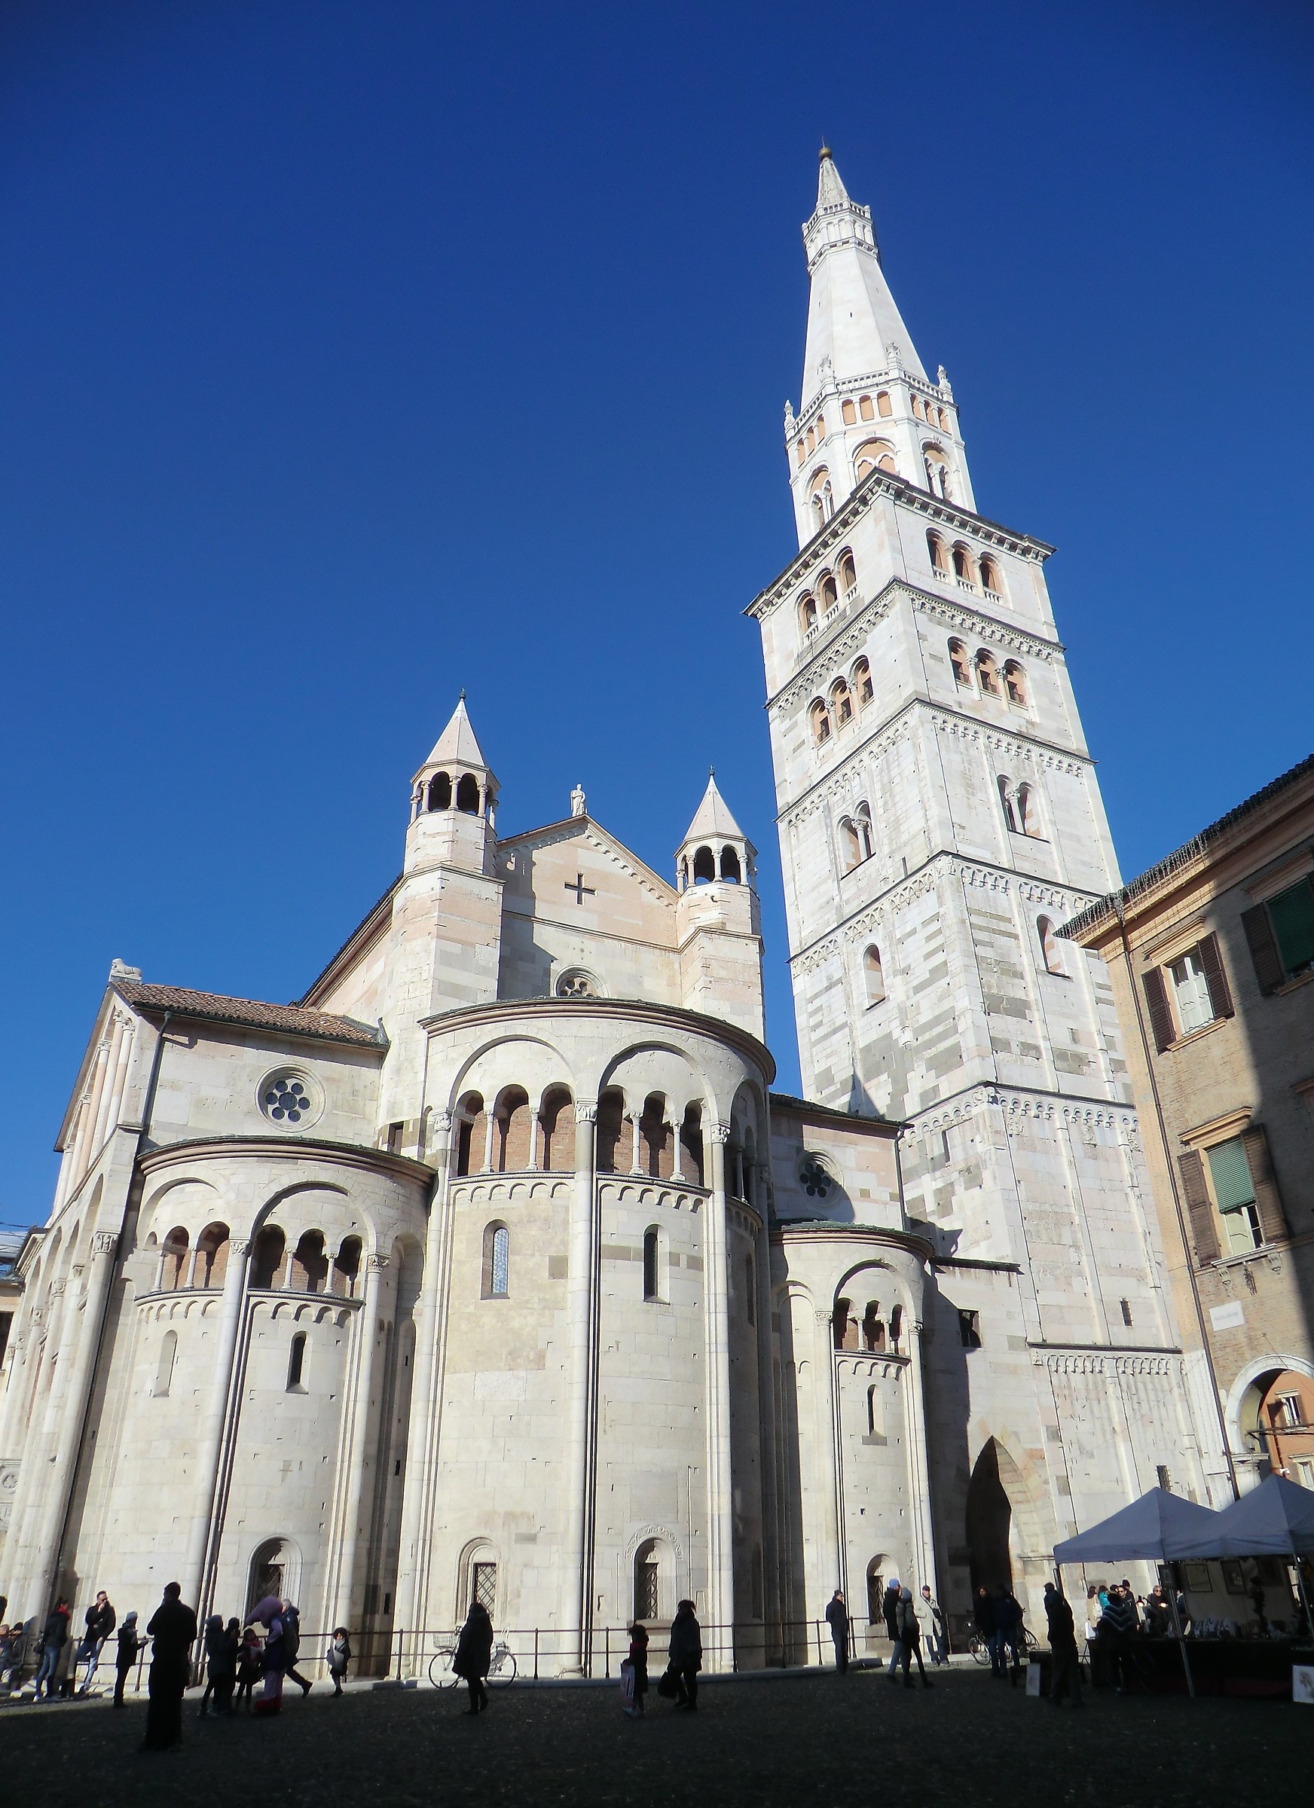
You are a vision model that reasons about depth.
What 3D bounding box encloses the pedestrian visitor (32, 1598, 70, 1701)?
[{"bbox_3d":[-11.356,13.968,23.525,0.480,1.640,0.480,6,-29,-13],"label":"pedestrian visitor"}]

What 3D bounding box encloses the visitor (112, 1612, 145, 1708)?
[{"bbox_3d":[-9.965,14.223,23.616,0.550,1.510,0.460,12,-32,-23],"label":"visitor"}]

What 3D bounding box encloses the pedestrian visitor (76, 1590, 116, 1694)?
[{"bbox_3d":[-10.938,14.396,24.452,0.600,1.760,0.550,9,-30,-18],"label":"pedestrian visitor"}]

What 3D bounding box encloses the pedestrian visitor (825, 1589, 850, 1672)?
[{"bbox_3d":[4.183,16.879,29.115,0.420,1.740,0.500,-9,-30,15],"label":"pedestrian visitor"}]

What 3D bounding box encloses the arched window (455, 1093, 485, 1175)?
[{"bbox_3d":[-4.981,6.104,33.235,0.930,2.300,0.400,-13,-30,22],"label":"arched window"}]

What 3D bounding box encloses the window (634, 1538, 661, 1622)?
[{"bbox_3d":[-0.226,15.427,28.608,0.700,1.700,0.300,12,-31,-22],"label":"window"}]

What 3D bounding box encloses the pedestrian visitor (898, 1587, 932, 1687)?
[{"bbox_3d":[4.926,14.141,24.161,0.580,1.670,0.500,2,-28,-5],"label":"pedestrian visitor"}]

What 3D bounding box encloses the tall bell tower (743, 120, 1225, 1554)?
[{"bbox_3d":[12.480,-13.038,62.363,11.400,86.000,11.400,13,-33,-25],"label":"tall bell tower"}]

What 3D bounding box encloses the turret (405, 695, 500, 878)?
[{"bbox_3d":[-6.525,-3.890,40.628,2.850,7.550,2.850,14,-32,-25],"label":"turret"}]

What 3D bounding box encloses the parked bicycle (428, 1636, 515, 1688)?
[{"bbox_3d":[-3.659,14.930,24.791,1.750,1.000,0.560,4,-29,-7],"label":"parked bicycle"}]

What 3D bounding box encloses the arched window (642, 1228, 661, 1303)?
[{"bbox_3d":[-0.145,9.219,32.073,0.520,1.950,0.300,12,-31,-23],"label":"arched window"}]

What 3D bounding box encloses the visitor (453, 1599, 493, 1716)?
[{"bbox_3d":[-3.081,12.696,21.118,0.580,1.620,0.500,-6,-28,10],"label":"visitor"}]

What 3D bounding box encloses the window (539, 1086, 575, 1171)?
[{"bbox_3d":[-2.616,5.861,32.820,0.920,2.380,0.400,0,-28,-2],"label":"window"}]

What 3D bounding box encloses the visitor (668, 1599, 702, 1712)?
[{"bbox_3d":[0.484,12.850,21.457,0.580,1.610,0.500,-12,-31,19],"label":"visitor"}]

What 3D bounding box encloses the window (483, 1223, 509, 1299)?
[{"bbox_3d":[-3.950,8.886,31.142,0.770,1.970,0.400,-9,-30,16],"label":"window"}]

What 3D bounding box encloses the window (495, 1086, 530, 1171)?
[{"bbox_3d":[-3.722,5.940,32.801,0.970,2.370,0.450,-8,-29,14],"label":"window"}]

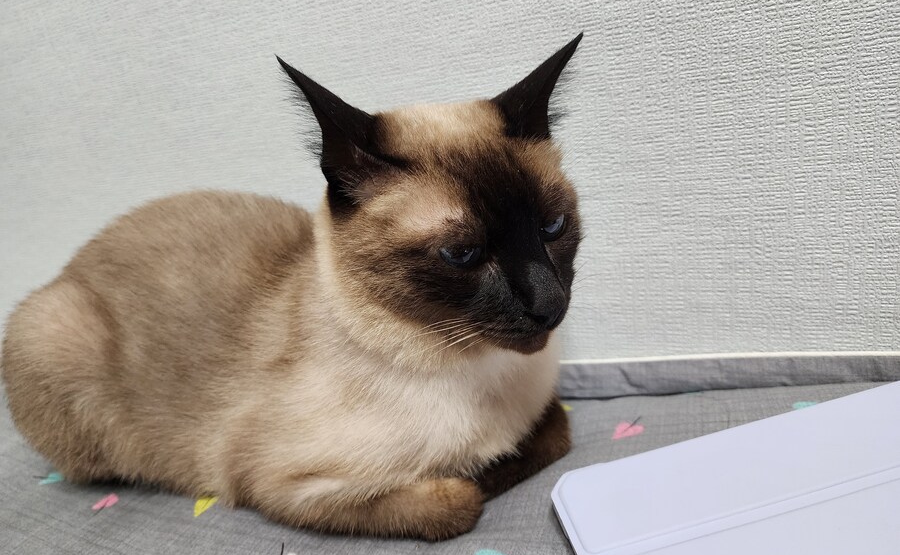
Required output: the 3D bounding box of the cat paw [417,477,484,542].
[{"bbox_3d":[0.000,0.104,0.268,0.034,0.027,0.029,1,19,31],"label":"cat paw"}]

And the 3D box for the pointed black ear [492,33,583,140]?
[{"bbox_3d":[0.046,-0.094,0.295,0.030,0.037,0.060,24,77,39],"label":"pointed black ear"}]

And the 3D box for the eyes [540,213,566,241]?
[{"bbox_3d":[0.044,-0.022,0.253,0.015,0.011,0.008,-22,28,-38],"label":"eyes"}]

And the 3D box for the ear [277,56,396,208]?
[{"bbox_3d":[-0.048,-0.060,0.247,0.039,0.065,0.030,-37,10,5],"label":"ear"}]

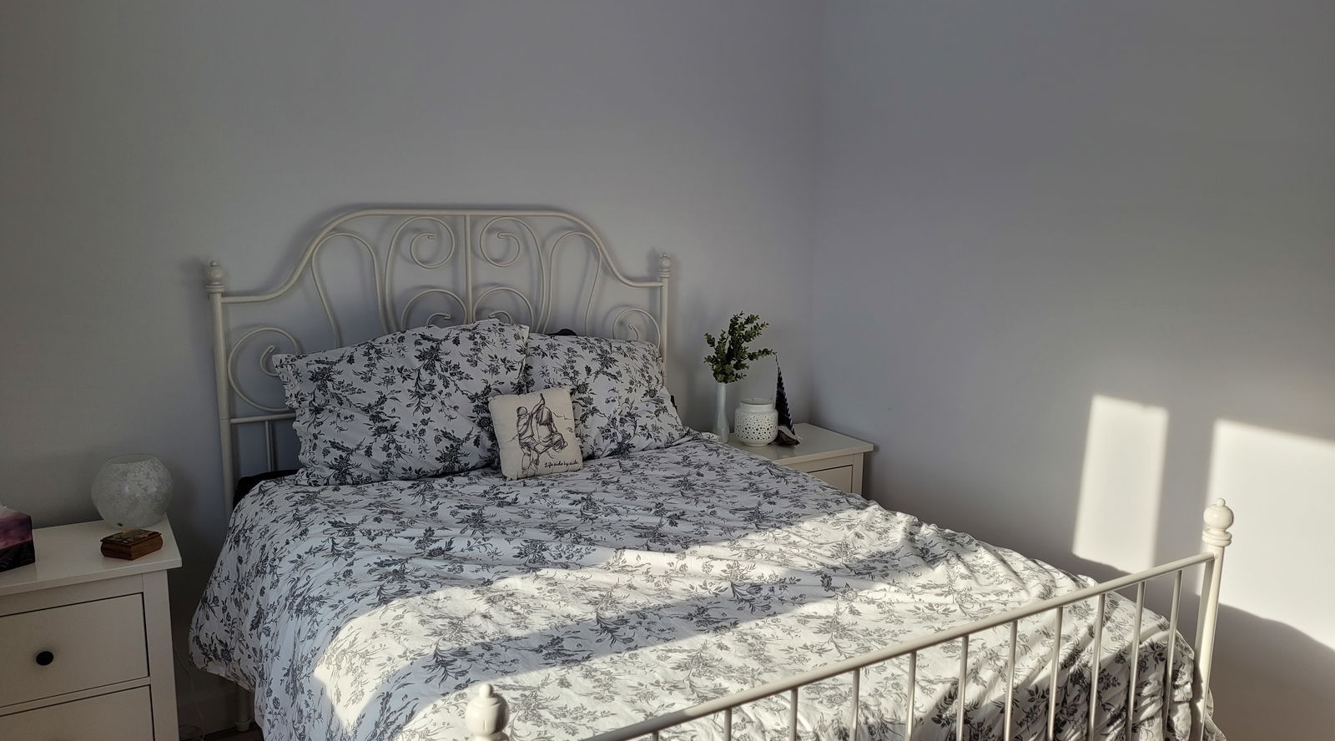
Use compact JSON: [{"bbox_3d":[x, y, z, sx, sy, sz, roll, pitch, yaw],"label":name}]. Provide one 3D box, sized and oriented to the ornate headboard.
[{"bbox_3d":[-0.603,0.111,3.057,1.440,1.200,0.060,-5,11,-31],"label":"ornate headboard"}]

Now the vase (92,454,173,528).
[{"bbox_3d":[-1.348,0.310,2.528,0.180,0.168,0.180,-5,11,-31],"label":"vase"}]

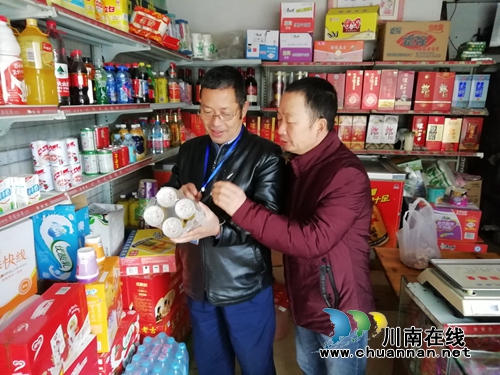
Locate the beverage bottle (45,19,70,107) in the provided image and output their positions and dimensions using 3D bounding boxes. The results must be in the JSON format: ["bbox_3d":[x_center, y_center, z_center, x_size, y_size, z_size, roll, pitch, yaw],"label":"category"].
[{"bbox_3d":[-0.777,-0.495,1.512,0.088,0.325,0.088,2,13,7],"label":"beverage bottle"}]

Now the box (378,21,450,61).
[{"bbox_3d":[1.297,-1.149,3.016,0.468,0.286,0.260,2,13,7],"label":"box"}]

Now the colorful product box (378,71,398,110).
[{"bbox_3d":[1.099,-0.777,3.014,0.123,0.307,0.115,2,13,7],"label":"colorful product box"}]

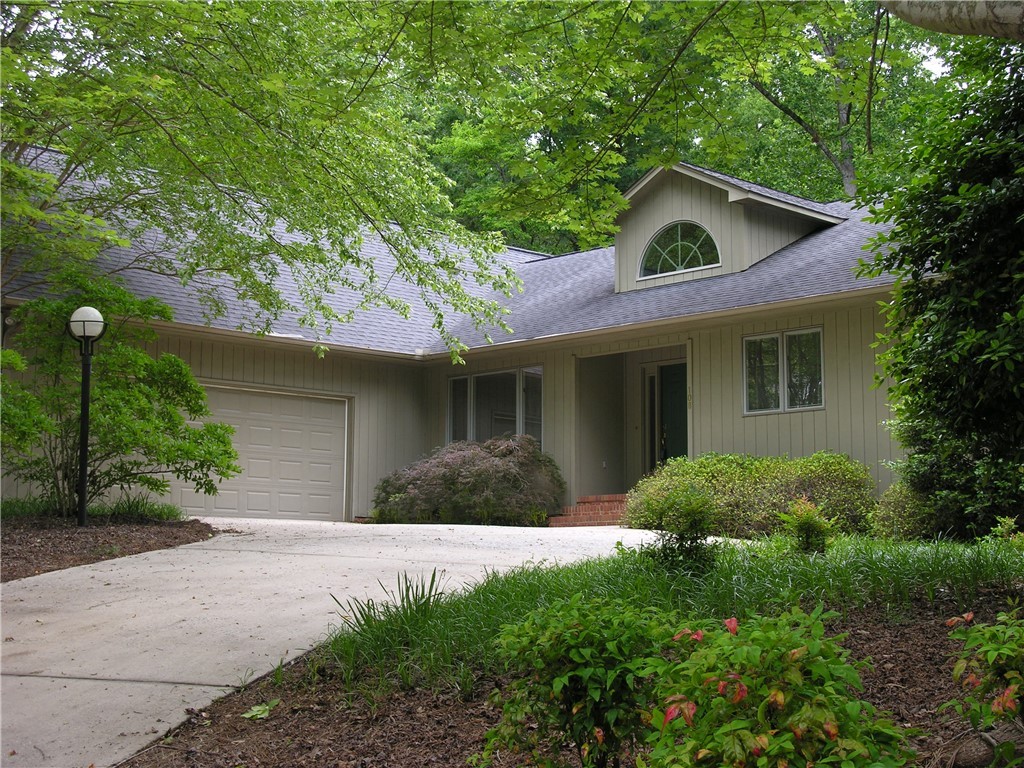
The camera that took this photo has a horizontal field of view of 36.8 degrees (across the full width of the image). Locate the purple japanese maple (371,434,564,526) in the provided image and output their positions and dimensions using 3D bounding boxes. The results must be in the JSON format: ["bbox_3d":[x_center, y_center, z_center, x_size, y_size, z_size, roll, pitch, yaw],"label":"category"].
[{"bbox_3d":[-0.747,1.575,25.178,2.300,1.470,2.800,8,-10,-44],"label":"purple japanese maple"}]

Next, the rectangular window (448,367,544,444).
[{"bbox_3d":[-0.334,0.551,26.740,0.120,1.530,2.433,8,-10,-44],"label":"rectangular window"}]

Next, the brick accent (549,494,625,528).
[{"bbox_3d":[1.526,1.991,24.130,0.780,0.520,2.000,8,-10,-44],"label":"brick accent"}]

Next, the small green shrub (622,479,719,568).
[{"bbox_3d":[1.398,1.233,13.400,0.780,0.760,0.720,0,-7,6],"label":"small green shrub"}]

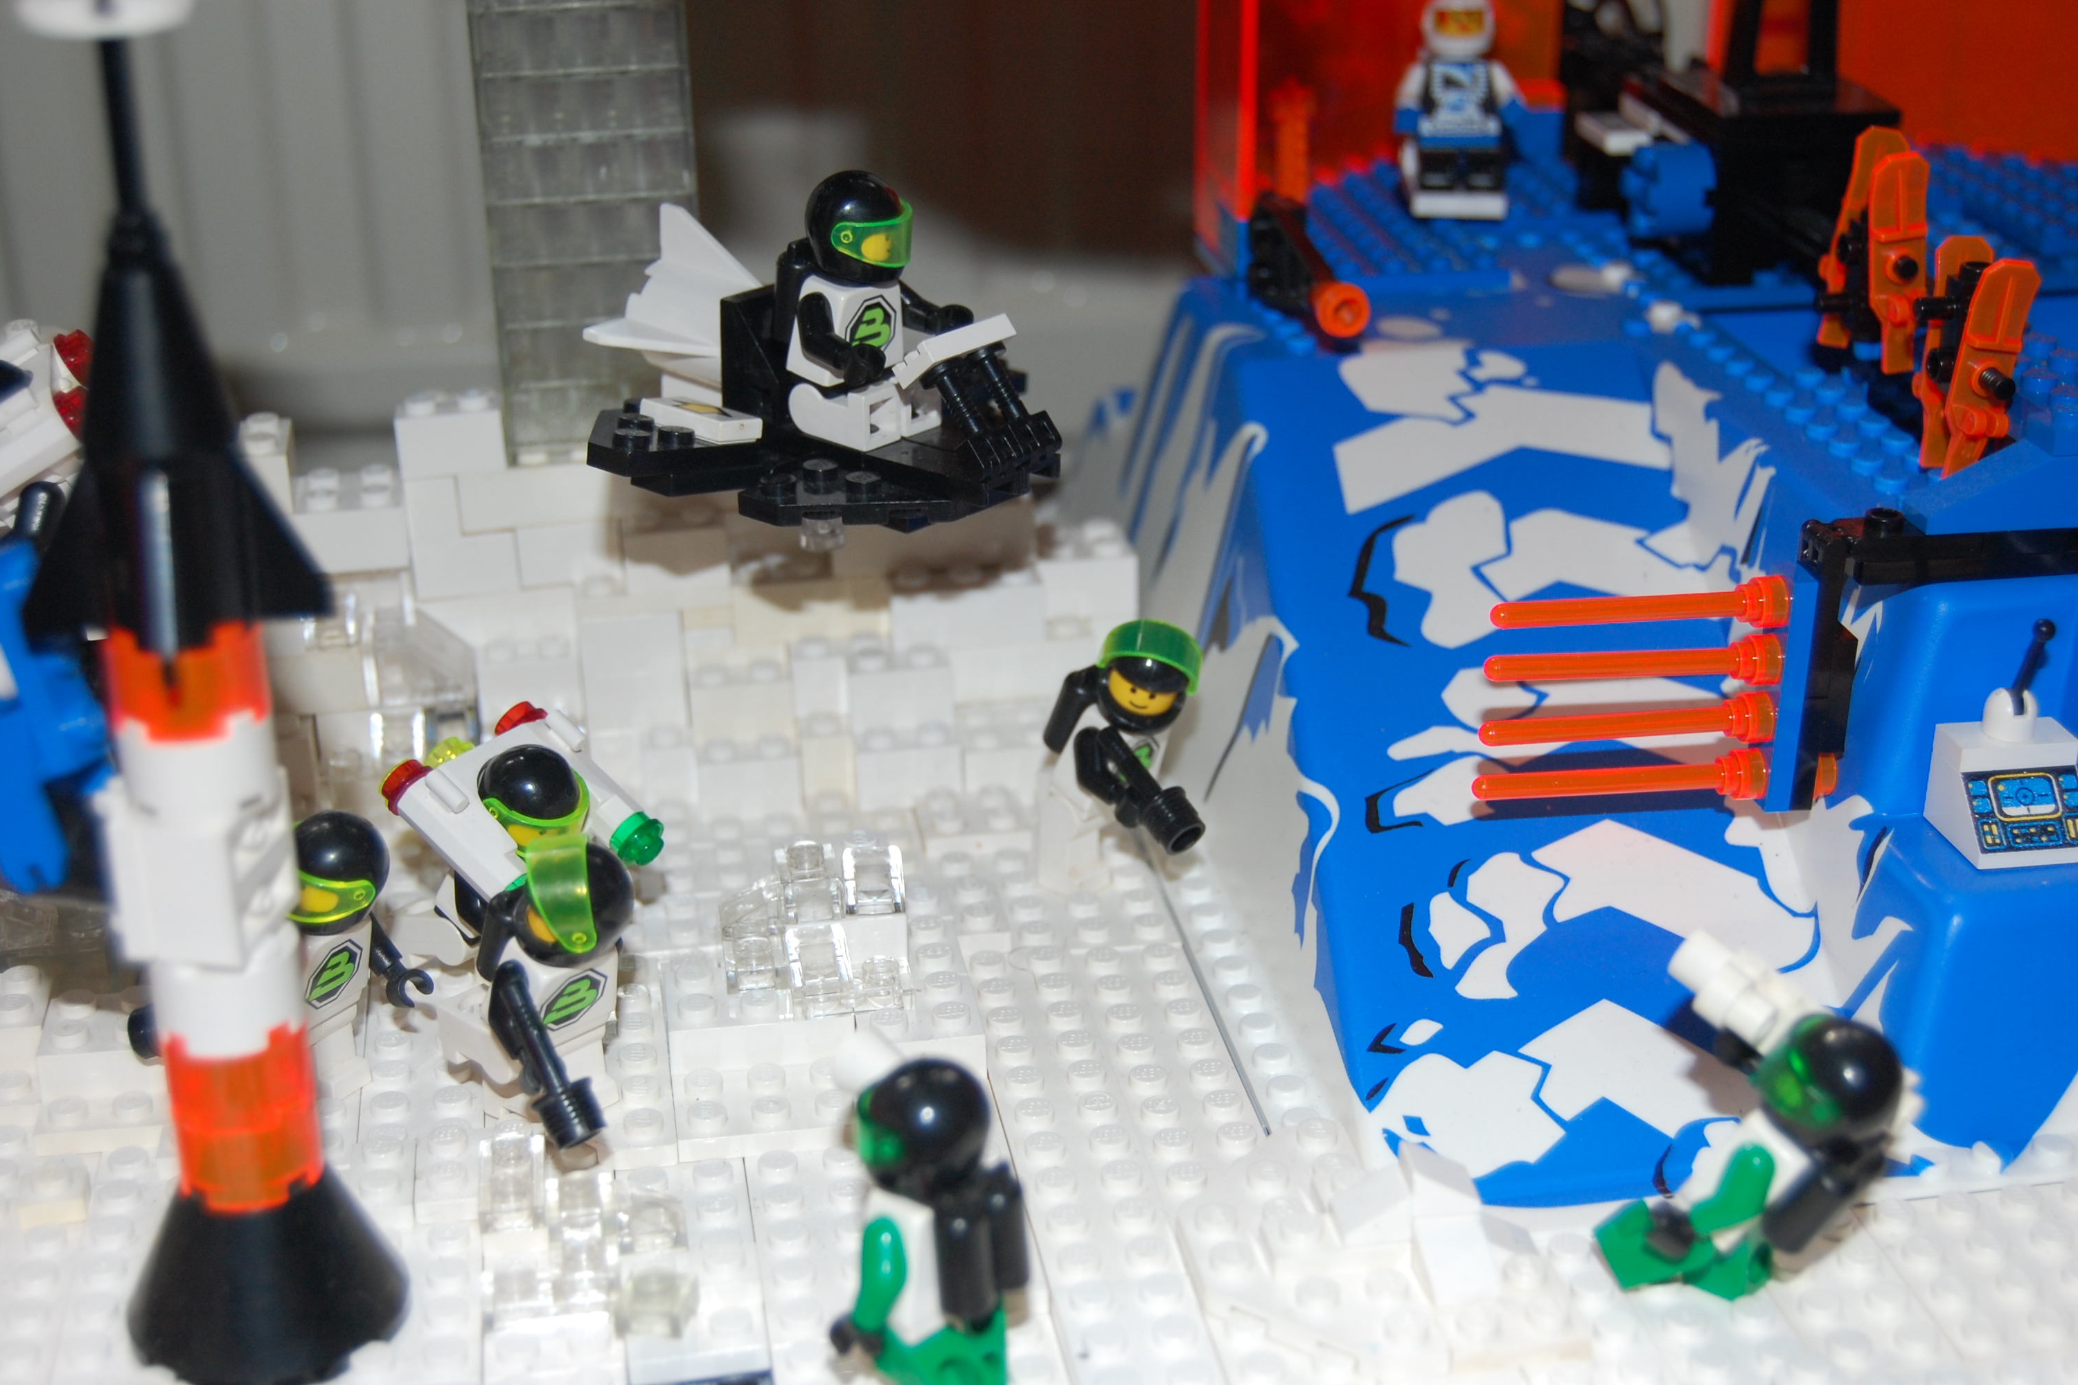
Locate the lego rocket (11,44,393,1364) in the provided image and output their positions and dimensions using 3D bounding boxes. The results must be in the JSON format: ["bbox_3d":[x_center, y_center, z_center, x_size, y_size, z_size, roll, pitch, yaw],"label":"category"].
[{"bbox_3d":[-0.088,0.002,0.313,0.032,0.143,0.032,-4,24,-8],"label":"lego rocket"}]

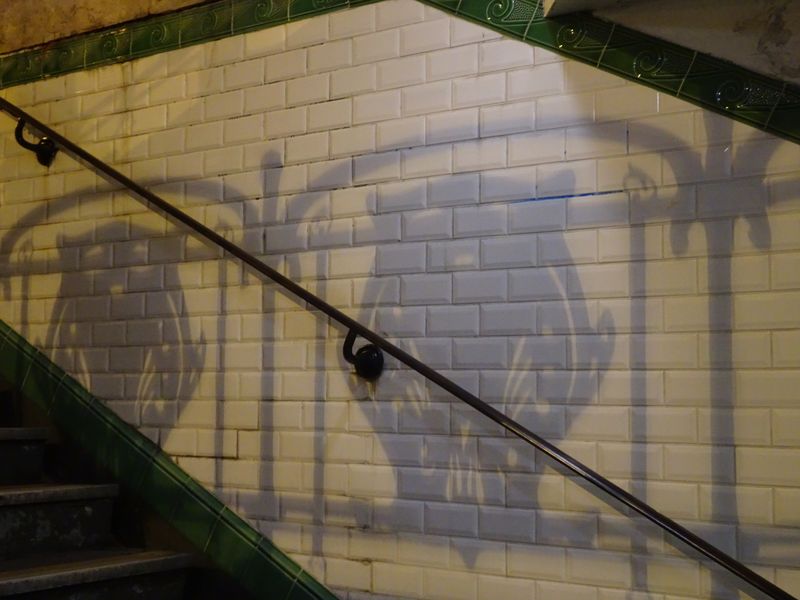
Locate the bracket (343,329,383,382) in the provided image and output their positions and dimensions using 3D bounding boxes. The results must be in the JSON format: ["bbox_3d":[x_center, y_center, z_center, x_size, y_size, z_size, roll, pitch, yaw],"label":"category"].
[{"bbox_3d":[-0.104,0.135,2.746,0.089,0.121,0.124,-3,-6,35],"label":"bracket"}]

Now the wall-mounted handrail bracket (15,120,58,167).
[{"bbox_3d":[-1.171,-0.498,3.540,0.089,0.121,0.124,-3,-6,35],"label":"wall-mounted handrail bracket"}]

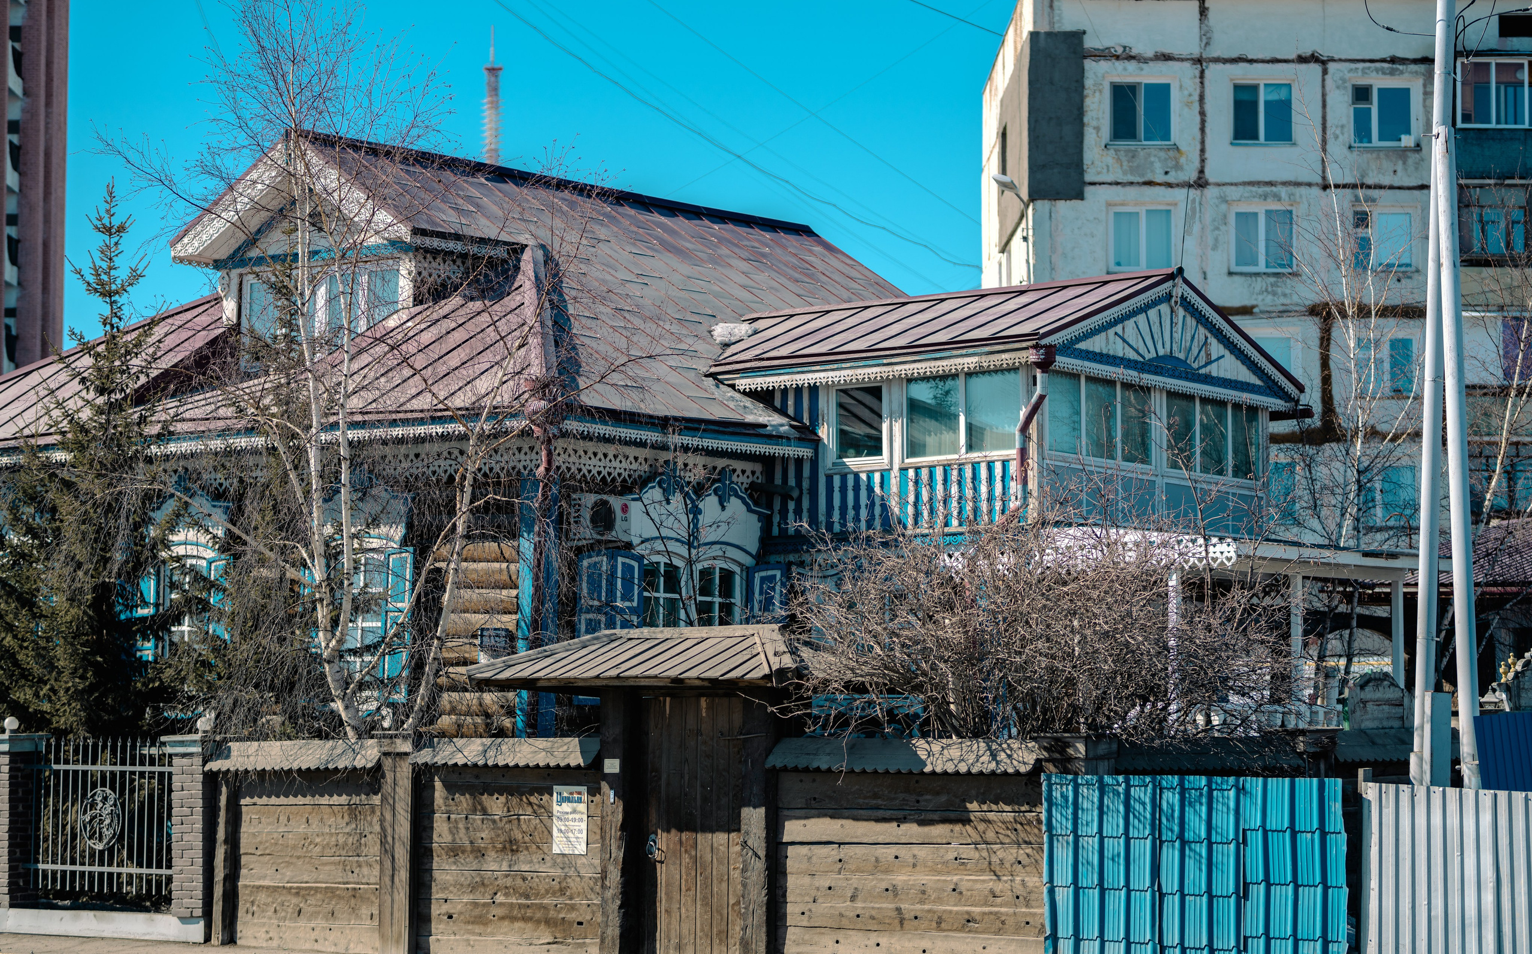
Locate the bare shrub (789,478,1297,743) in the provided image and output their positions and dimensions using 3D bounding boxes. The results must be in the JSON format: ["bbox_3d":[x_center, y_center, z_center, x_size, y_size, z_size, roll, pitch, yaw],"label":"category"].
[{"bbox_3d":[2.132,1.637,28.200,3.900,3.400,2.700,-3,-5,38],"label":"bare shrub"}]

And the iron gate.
[{"bbox_3d":[-6.105,3.149,33.400,2.100,1.470,0.080,-3,-5,38],"label":"iron gate"}]

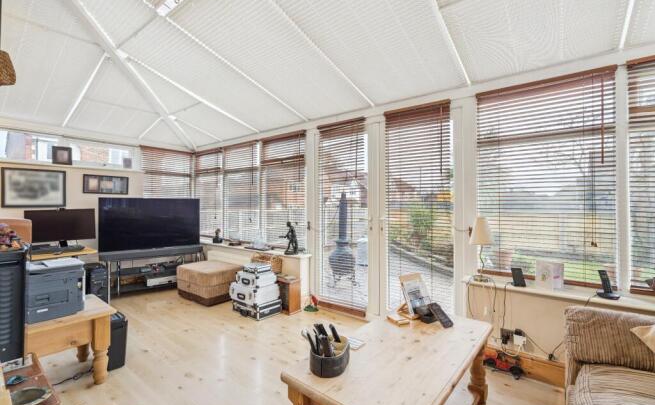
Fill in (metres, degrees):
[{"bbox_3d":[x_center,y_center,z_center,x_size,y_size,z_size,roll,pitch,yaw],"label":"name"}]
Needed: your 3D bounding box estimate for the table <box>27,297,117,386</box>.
[{"bbox_3d":[-1.958,0.983,1.855,0.620,0.470,0.850,-1,0,42],"label":"table"}]

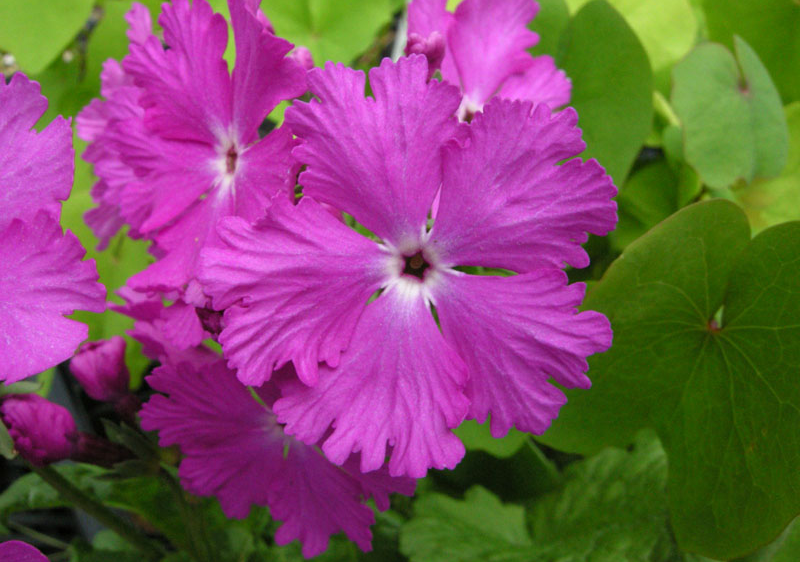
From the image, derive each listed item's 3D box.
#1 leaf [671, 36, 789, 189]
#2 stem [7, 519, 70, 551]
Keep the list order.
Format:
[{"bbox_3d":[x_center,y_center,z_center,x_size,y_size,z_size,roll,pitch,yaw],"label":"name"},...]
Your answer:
[{"bbox_3d":[0.071,-0.036,0.180,0.025,0.010,0.032,3,73,7],"label":"leaf"},{"bbox_3d":[-0.079,0.056,0.181,0.002,0.015,0.002,-52,29,0],"label":"stem"}]

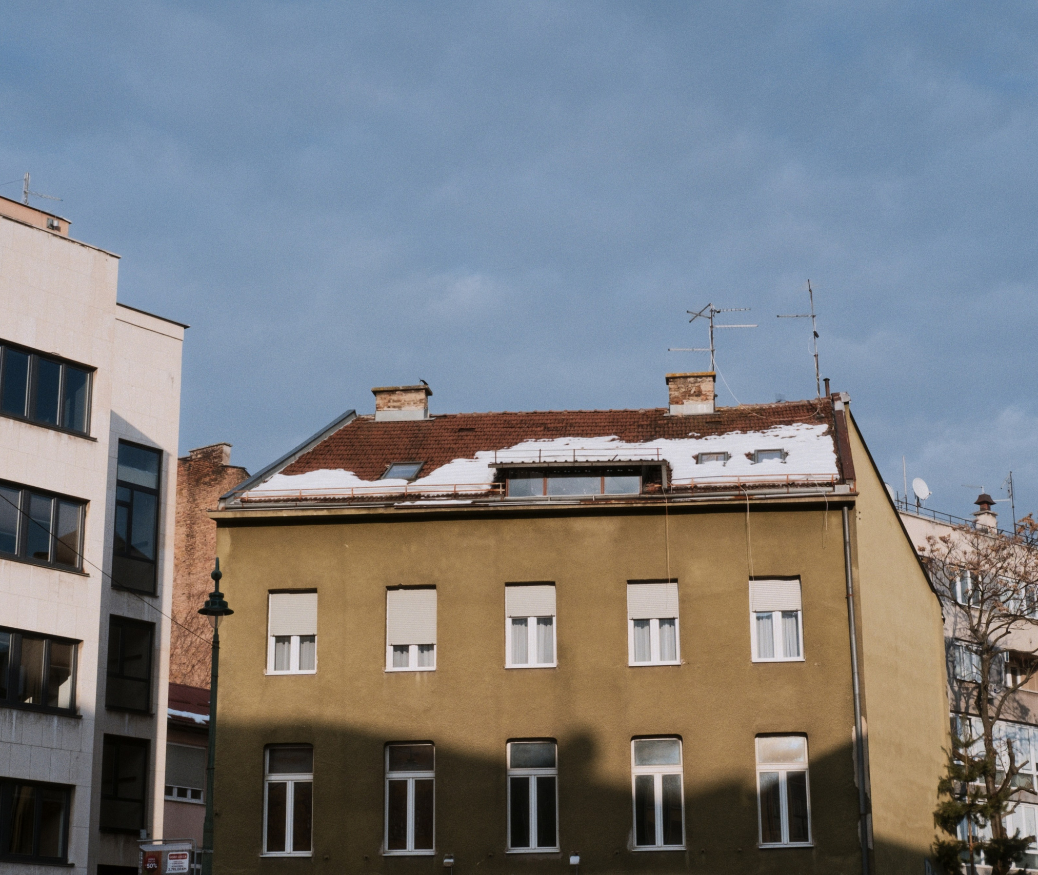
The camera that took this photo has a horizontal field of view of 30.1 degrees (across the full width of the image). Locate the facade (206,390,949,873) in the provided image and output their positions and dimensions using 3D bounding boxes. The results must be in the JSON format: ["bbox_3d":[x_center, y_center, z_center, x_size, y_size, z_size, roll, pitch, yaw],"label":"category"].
[{"bbox_3d":[1.884,6.580,46.330,16.254,15.444,12.258,-2,-16,5],"label":"facade"}]

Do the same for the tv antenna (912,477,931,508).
[{"bbox_3d":[14.574,1.970,70.000,0.800,1.060,0.500,10,-19,-33],"label":"tv antenna"}]

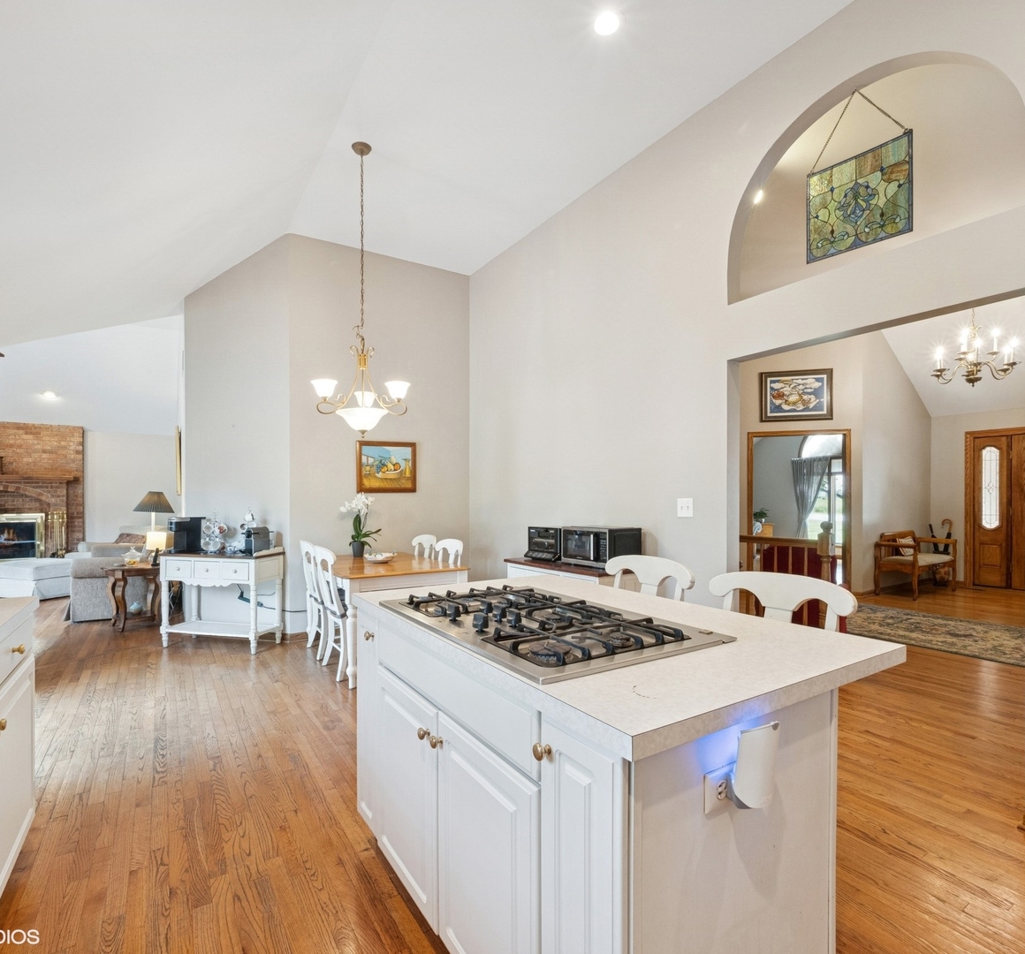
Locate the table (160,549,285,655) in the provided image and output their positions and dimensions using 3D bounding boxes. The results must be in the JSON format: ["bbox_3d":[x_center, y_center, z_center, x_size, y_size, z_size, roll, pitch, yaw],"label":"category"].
[{"bbox_3d":[-2.510,1.035,4.450,0.967,0.848,0.384,0,-1,13],"label":"table"}]

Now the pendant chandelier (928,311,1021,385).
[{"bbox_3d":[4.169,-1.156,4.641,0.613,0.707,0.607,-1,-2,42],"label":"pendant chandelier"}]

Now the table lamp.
[{"bbox_3d":[-3.647,0.522,5.244,0.348,0.752,0.341,1,-1,-35],"label":"table lamp"}]

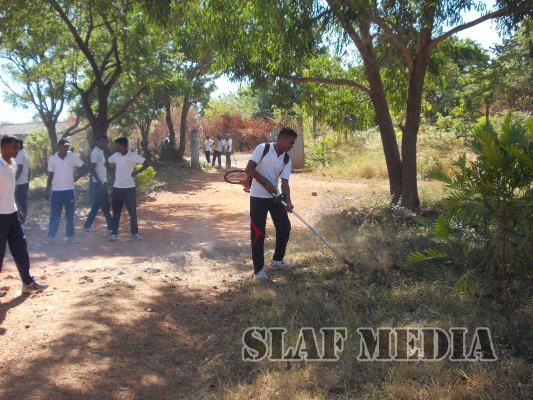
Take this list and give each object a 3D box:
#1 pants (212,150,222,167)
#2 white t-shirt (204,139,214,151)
[{"bbox_3d":[-2.538,-2.118,34.300,0.470,0.900,0.320,1,5,9],"label":"pants"},{"bbox_3d":[-3.056,-2.959,35.500,0.520,0.660,0.310,0,5,3],"label":"white t-shirt"}]

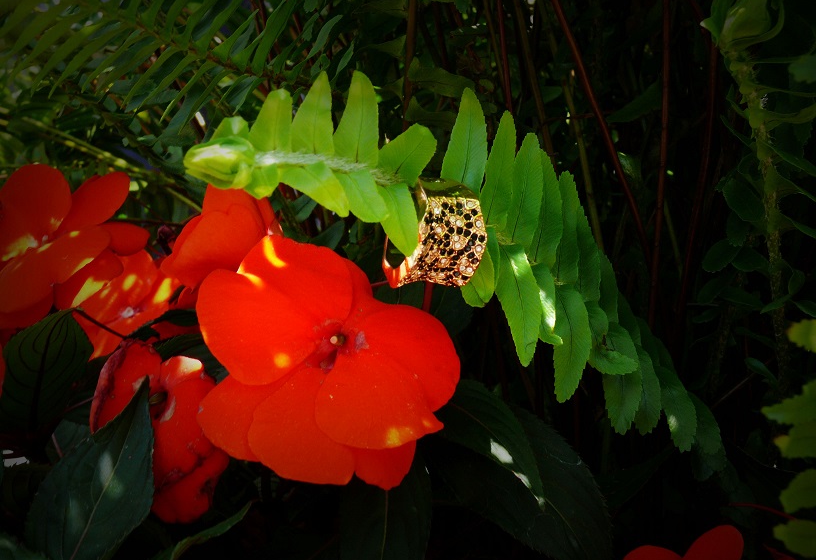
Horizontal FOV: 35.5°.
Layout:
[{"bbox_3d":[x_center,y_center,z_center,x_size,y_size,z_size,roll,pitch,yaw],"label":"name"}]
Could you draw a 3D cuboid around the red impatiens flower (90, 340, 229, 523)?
[{"bbox_3d":[-0.069,0.042,0.352,0.036,0.047,0.024,5,6,19],"label":"red impatiens flower"}]

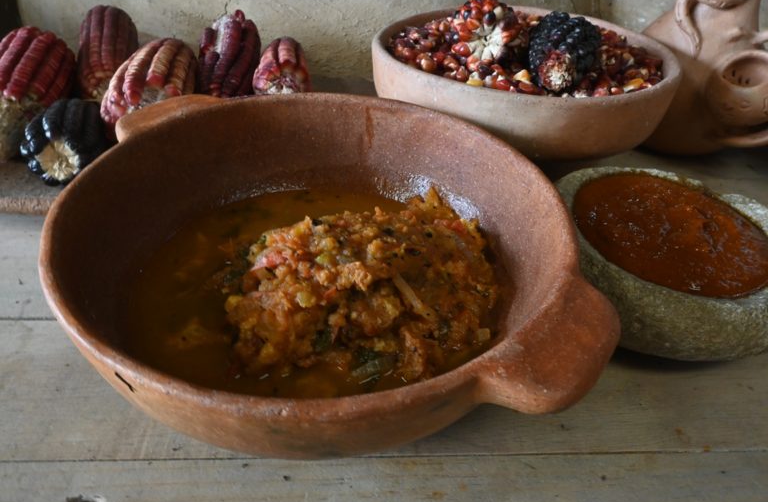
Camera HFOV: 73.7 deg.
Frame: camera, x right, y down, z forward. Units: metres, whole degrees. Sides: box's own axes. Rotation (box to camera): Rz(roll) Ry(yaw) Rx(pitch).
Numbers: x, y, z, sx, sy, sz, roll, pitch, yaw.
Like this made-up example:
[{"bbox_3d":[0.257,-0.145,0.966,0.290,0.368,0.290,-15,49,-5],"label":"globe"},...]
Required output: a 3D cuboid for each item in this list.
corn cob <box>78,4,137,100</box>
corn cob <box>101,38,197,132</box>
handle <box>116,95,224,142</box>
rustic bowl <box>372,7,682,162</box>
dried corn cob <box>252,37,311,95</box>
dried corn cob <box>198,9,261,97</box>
[{"bbox_3d":[-0.248,-0.183,0.464,0.048,0.048,0.115,-13,51,-18],"label":"corn cob"},{"bbox_3d":[-0.189,-0.145,0.428,0.057,0.057,0.103,0,42,-4],"label":"corn cob"},{"bbox_3d":[-0.139,-0.091,0.335,0.036,0.023,0.080,32,49,28],"label":"handle"},{"bbox_3d":[0.117,-0.138,0.443,0.249,0.080,0.202,-6,43,-10],"label":"rustic bowl"},{"bbox_3d":[-0.093,-0.173,0.475,0.048,0.048,0.100,-3,40,-7],"label":"dried corn cob"},{"bbox_3d":[-0.139,-0.184,0.470,0.050,0.050,0.120,-3,47,-7],"label":"dried corn cob"}]

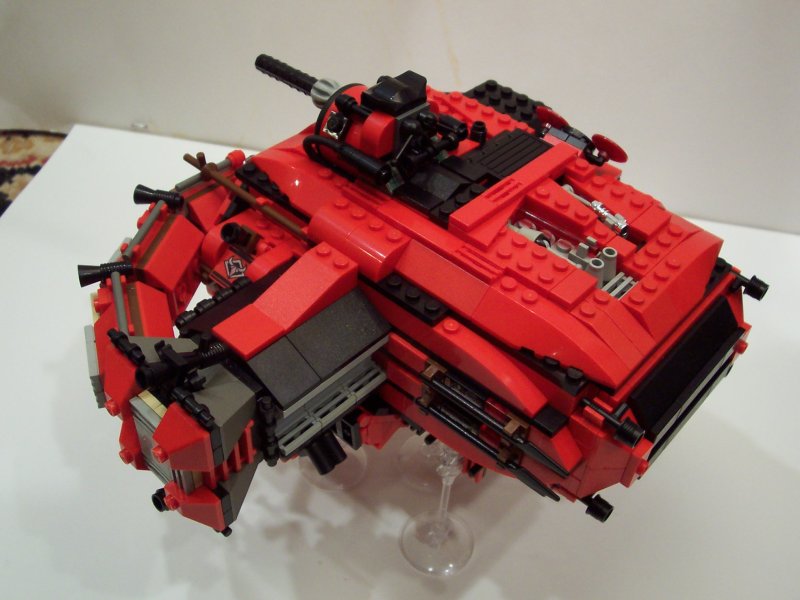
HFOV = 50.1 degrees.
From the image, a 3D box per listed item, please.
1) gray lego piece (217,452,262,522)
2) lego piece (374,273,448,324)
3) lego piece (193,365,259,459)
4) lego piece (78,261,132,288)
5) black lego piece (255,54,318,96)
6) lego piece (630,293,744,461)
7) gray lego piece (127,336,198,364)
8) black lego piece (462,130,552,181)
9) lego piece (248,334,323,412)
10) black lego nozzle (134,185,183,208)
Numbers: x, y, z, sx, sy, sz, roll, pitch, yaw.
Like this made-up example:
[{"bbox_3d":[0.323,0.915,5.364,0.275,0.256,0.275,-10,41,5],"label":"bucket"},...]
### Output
[{"bbox_3d":[-0.051,0.056,0.273,0.016,0.016,0.018,36,52,29],"label":"gray lego piece"},{"bbox_3d":[0.004,-0.001,0.275,0.024,0.005,0.008,33,50,27],"label":"lego piece"},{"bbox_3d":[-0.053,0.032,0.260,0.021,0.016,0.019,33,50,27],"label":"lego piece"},{"bbox_3d":[-0.098,-0.009,0.286,0.017,0.009,0.008,-11,46,-16],"label":"lego piece"},{"bbox_3d":[-0.045,-0.090,0.344,0.032,0.007,0.007,32,49,29],"label":"black lego piece"},{"bbox_3d":[0.095,0.024,0.281,0.014,0.021,0.064,33,50,27],"label":"lego piece"},{"bbox_3d":[-0.071,0.016,0.267,0.016,0.016,0.018,36,52,29],"label":"gray lego piece"},{"bbox_3d":[0.039,-0.052,0.311,0.021,0.005,0.032,33,50,27],"label":"black lego piece"},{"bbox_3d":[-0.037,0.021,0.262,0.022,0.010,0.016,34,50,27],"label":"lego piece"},{"bbox_3d":[-0.089,-0.037,0.318,0.017,0.010,0.008,7,43,2],"label":"black lego nozzle"}]

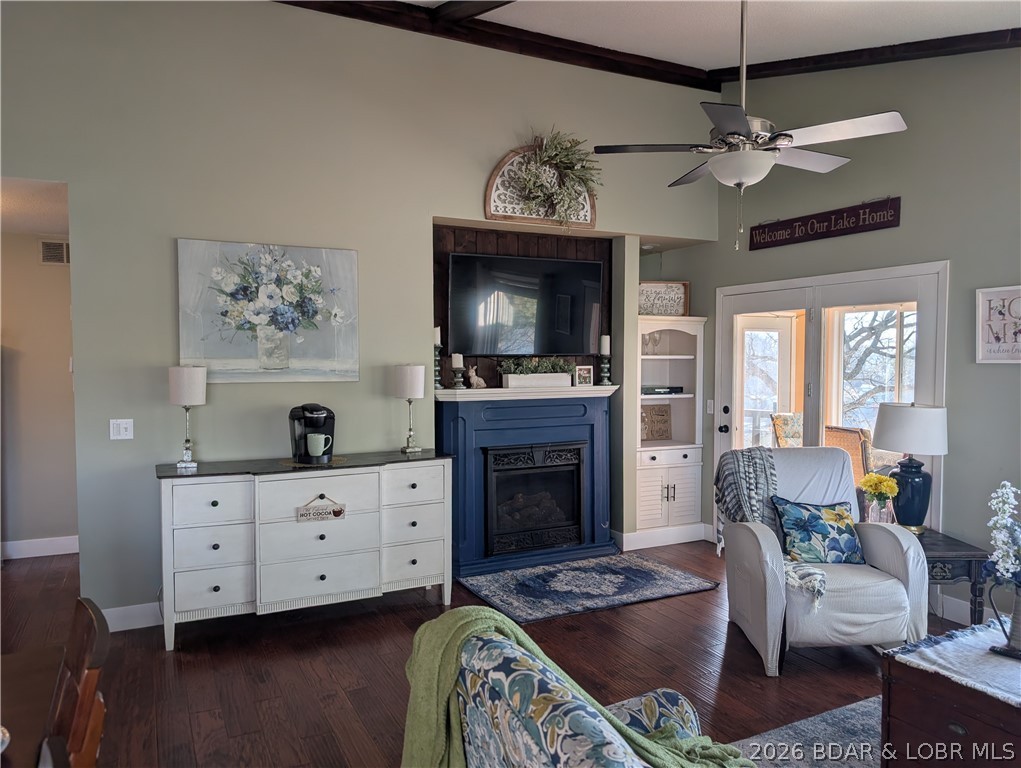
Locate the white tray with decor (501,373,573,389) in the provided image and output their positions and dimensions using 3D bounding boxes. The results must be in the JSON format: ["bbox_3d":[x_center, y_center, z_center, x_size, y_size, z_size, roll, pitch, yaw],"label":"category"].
[{"bbox_3d":[0.210,-0.030,5.385,0.530,0.105,0.120,-1,3,-25],"label":"white tray with decor"}]

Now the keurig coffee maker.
[{"bbox_3d":[-1.162,0.288,4.170,0.250,0.335,0.320,-1,3,-25],"label":"keurig coffee maker"}]

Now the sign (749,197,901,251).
[{"bbox_3d":[2.085,-1.068,4.815,0.022,0.180,1.226,-1,3,-25],"label":"sign"}]

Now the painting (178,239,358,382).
[{"bbox_3d":[-1.438,-0.425,4.316,1.045,0.833,0.035,-1,3,-25],"label":"painting"}]

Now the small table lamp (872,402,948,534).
[{"bbox_3d":[2.233,0.462,3.909,0.370,0.715,0.370,-1,3,-25],"label":"small table lamp"}]

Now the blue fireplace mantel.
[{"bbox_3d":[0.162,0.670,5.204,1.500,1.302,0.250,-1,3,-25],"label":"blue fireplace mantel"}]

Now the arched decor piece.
[{"bbox_3d":[0.251,-1.427,4.998,0.920,0.585,0.120,-1,3,-25],"label":"arched decor piece"}]

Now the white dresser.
[{"bbox_3d":[-1.162,0.933,4.231,1.657,0.935,0.490,-1,3,-25],"label":"white dresser"}]

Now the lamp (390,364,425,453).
[{"bbox_3d":[-0.646,0.162,4.598,0.194,0.570,0.194,-1,3,-25],"label":"lamp"}]

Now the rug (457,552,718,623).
[{"bbox_3d":[0.499,1.335,4.762,1.440,0.012,0.920,-1,3,-25],"label":"rug"}]

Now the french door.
[{"bbox_3d":[2.130,0.307,4.986,0.100,2.100,1.937,-1,3,-25],"label":"french door"}]

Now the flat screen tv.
[{"bbox_3d":[0.126,-0.563,5.199,1.245,0.705,0.065,-1,3,-25],"label":"flat screen tv"}]

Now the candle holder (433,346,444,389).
[{"bbox_3d":[-0.531,-0.123,5.047,0.118,0.315,0.118,-1,3,-25],"label":"candle holder"}]

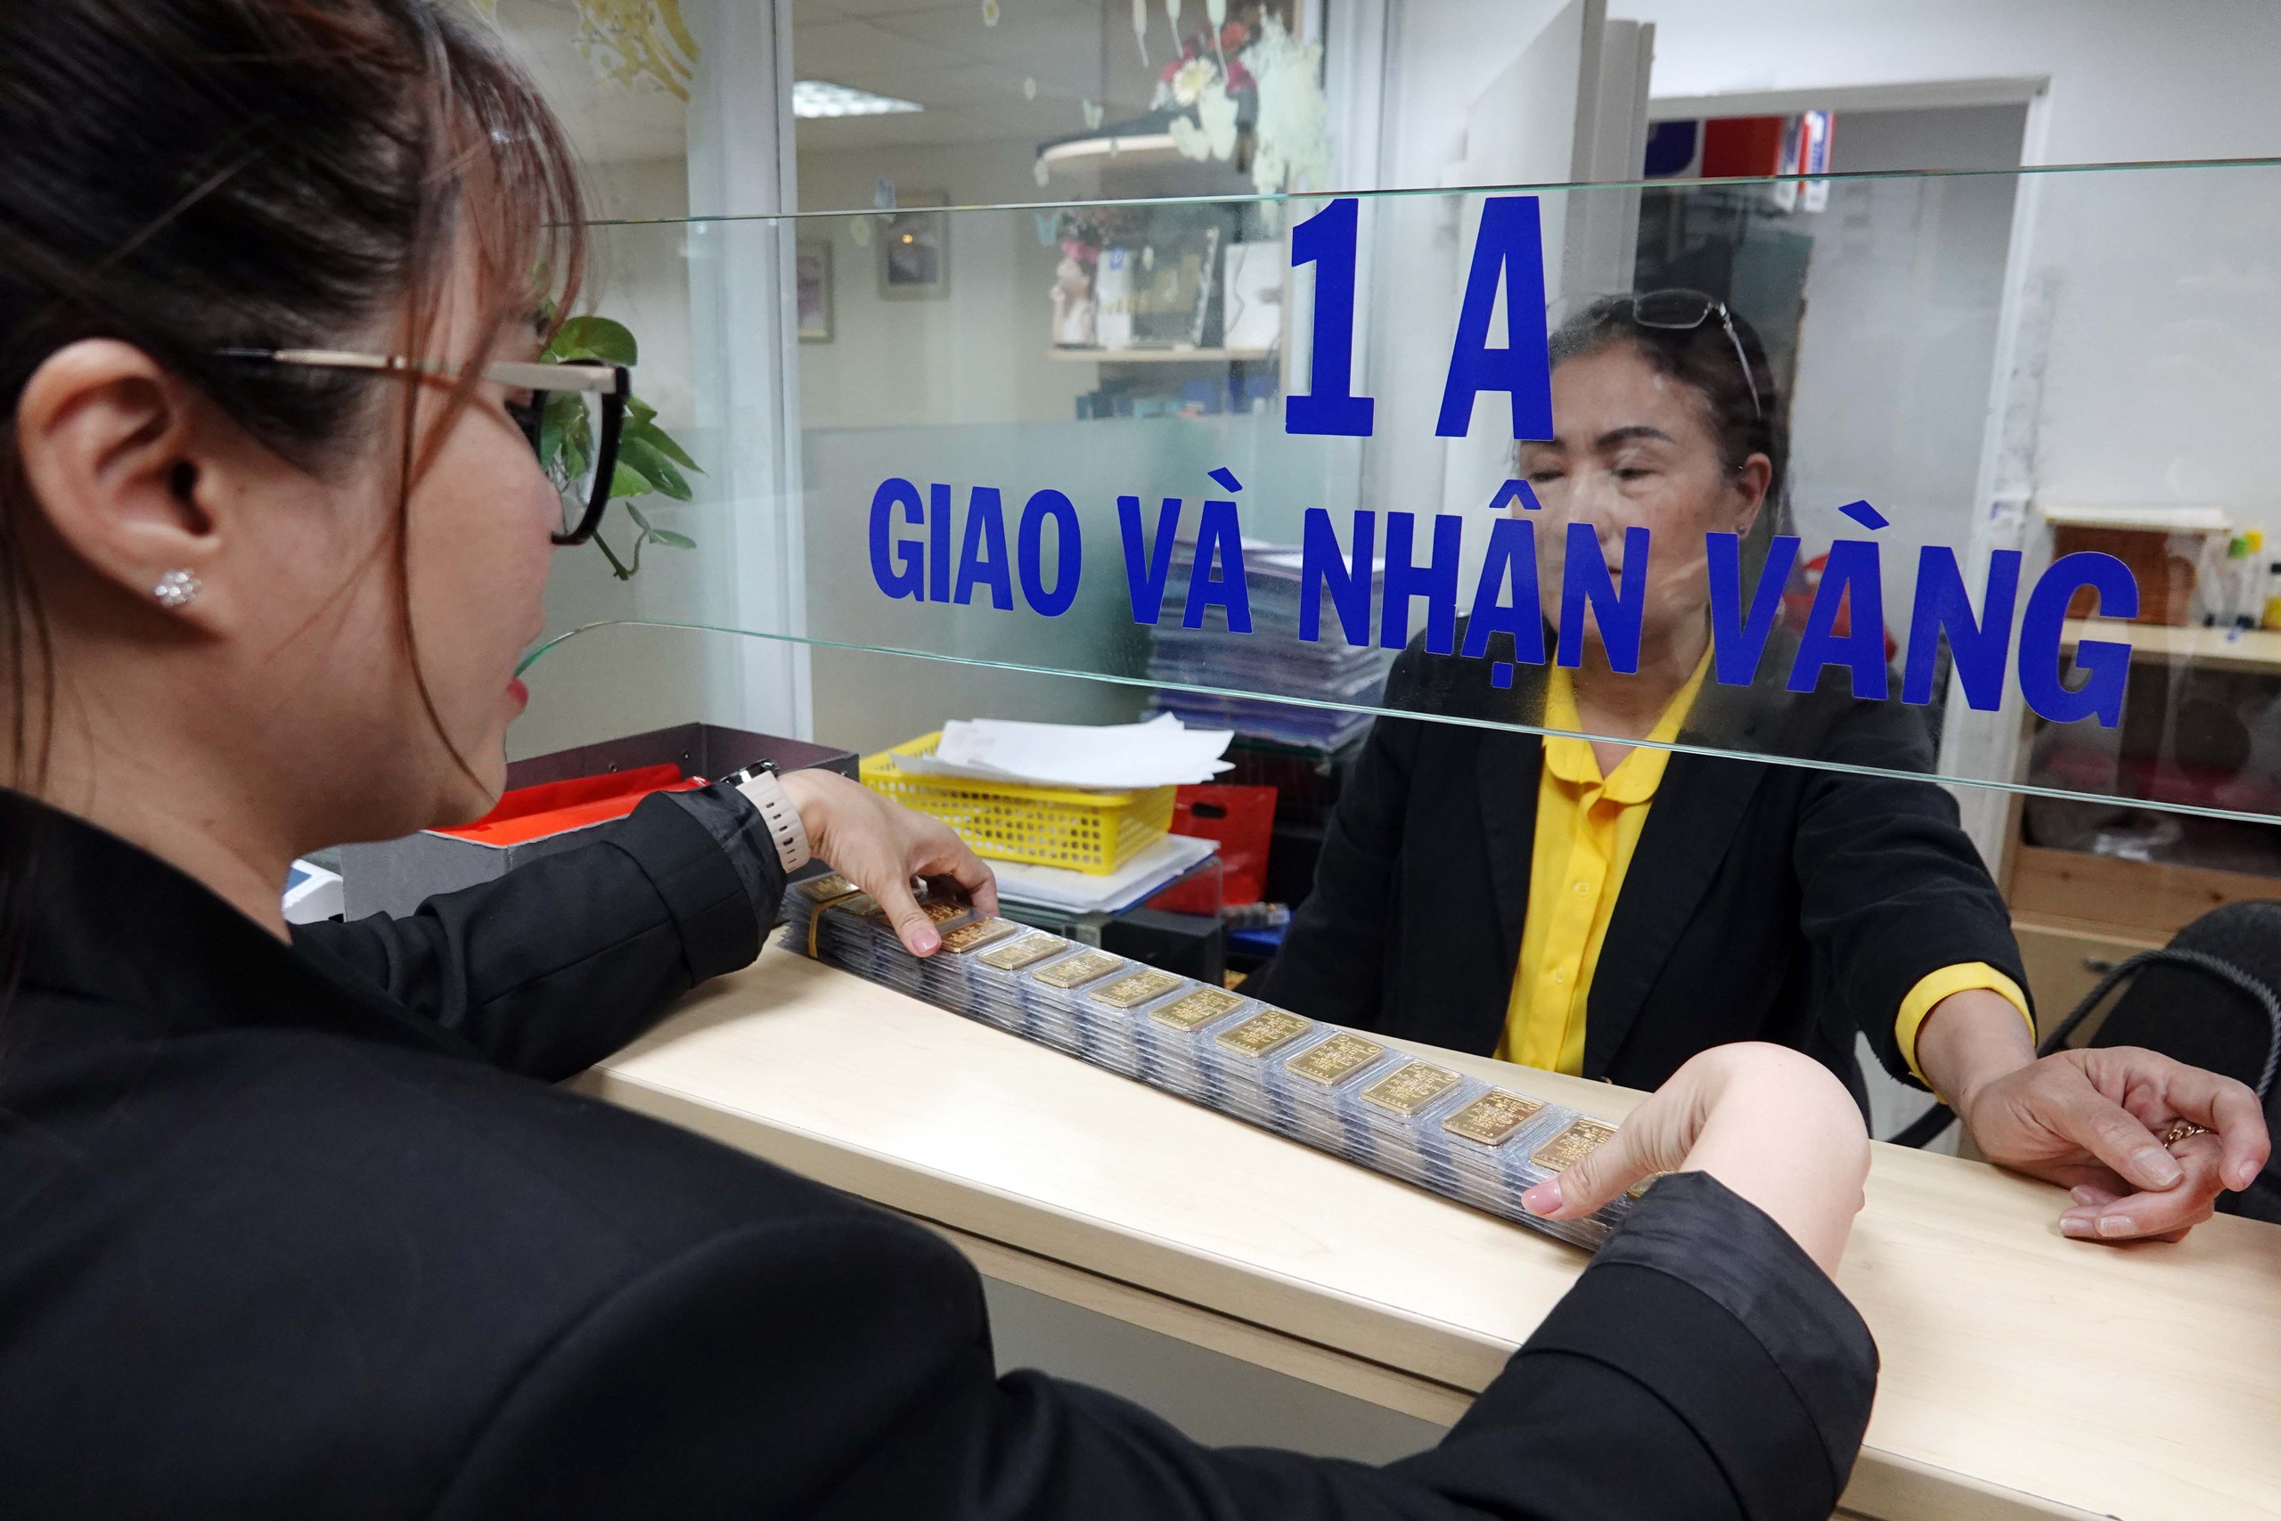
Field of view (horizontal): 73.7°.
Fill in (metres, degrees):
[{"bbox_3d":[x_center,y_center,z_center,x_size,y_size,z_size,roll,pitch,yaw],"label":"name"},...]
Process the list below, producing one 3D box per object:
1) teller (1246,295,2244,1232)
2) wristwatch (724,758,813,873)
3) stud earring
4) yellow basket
[{"bbox_3d":[0.407,0.368,1.147,0.530,1.380,0.500,11,17,34],"label":"teller"},{"bbox_3d":[-0.209,0.032,0.855,0.040,0.054,0.059,-29,0,-38],"label":"wristwatch"},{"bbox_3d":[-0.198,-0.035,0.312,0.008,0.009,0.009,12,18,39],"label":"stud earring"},{"bbox_3d":[-0.102,0.035,1.360,0.255,0.074,0.165,7,15,21],"label":"yellow basket"}]

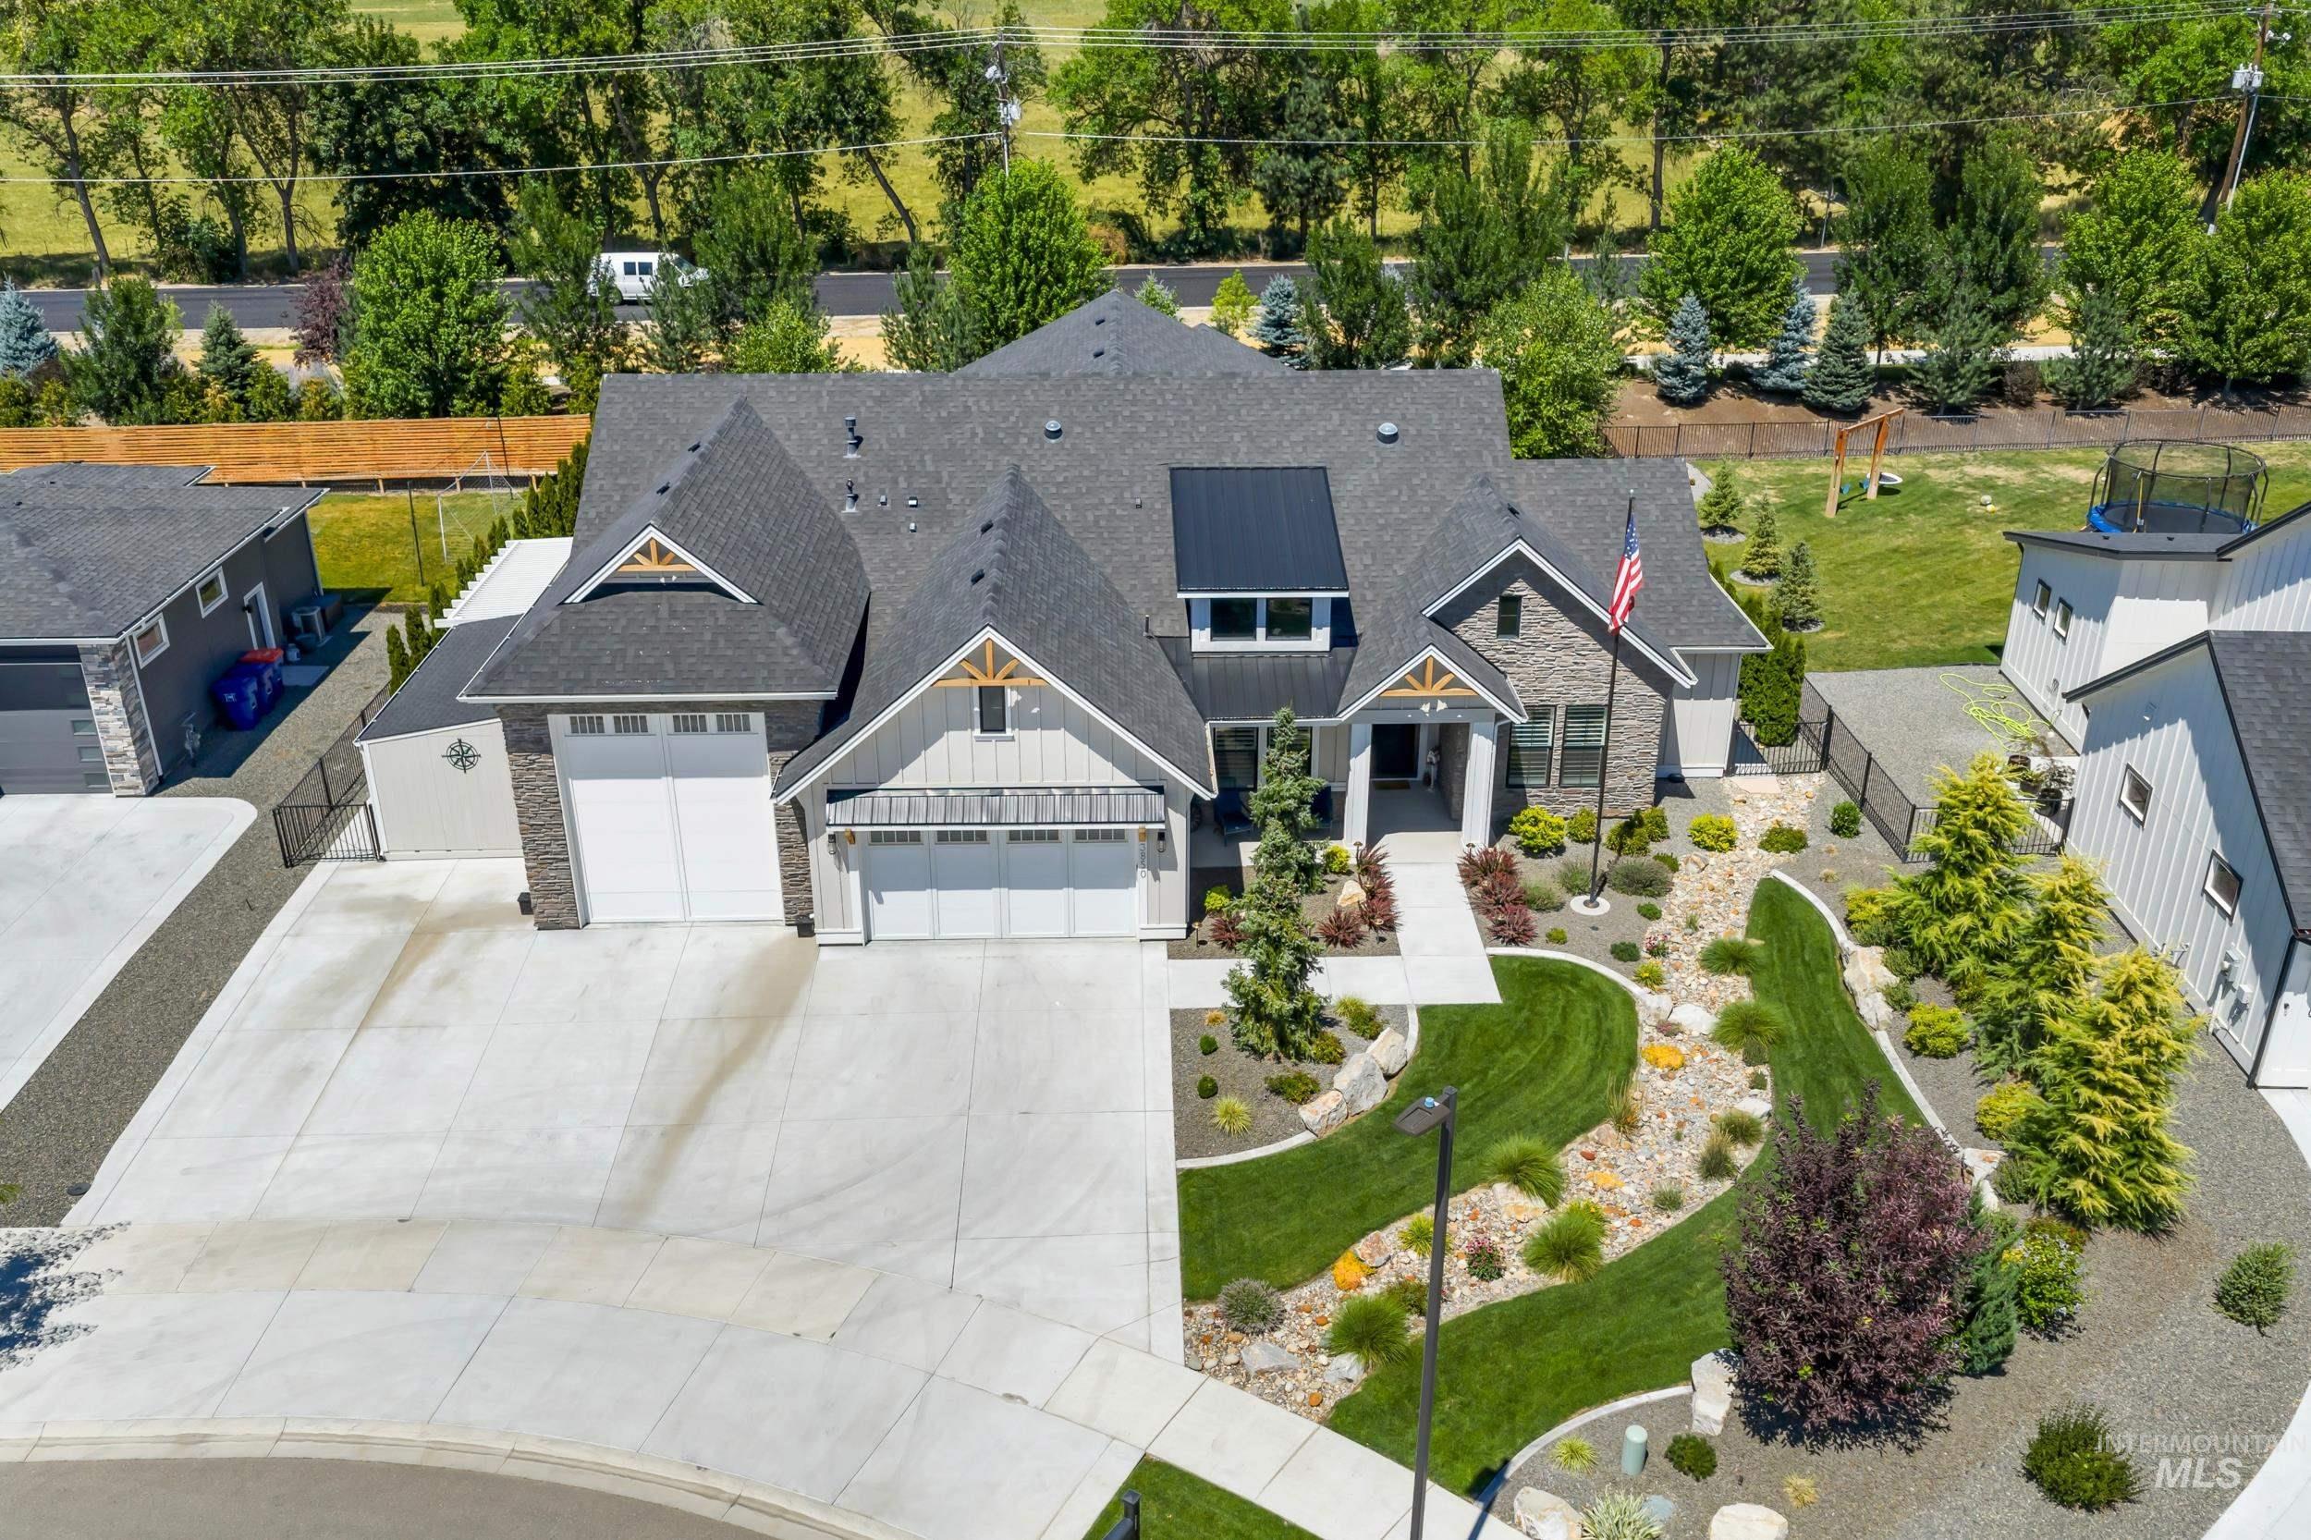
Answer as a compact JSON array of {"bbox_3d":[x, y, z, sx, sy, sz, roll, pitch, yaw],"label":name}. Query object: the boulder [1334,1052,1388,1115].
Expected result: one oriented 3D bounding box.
[{"bbox_3d":[3.161,4.854,27.600,0.650,0.600,0.950,19,31,36],"label":"boulder"}]

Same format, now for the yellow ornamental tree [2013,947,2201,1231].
[{"bbox_3d":[13.457,4.271,25.300,2.550,3.650,2.500,0,25,0],"label":"yellow ornamental tree"}]

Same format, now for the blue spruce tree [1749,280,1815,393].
[{"bbox_3d":[23.354,-15.941,66.248,2.300,4.350,2.300,-1,25,-1],"label":"blue spruce tree"}]

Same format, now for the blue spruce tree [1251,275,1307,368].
[{"bbox_3d":[4.577,-16.428,67.000,2.200,4.000,2.200,0,25,0],"label":"blue spruce tree"}]

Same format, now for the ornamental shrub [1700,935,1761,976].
[{"bbox_3d":[10.218,3.249,31.921,1.080,0.500,1.050,-1,25,-1],"label":"ornamental shrub"}]

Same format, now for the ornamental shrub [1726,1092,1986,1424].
[{"bbox_3d":[8.483,5.841,21.850,3.100,3.700,3.000,0,25,0],"label":"ornamental shrub"}]

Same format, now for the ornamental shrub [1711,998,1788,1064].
[{"bbox_3d":[9.547,4.139,28.800,1.200,0.750,1.150,0,25,0],"label":"ornamental shrub"}]

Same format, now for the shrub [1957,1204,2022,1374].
[{"bbox_3d":[10.561,6.634,22.885,0.900,2.100,1.050,-1,25,-1],"label":"shrub"}]

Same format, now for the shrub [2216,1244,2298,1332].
[{"bbox_3d":[14.525,6.801,23.732,0.920,1.050,0.920,-1,25,-1],"label":"shrub"}]

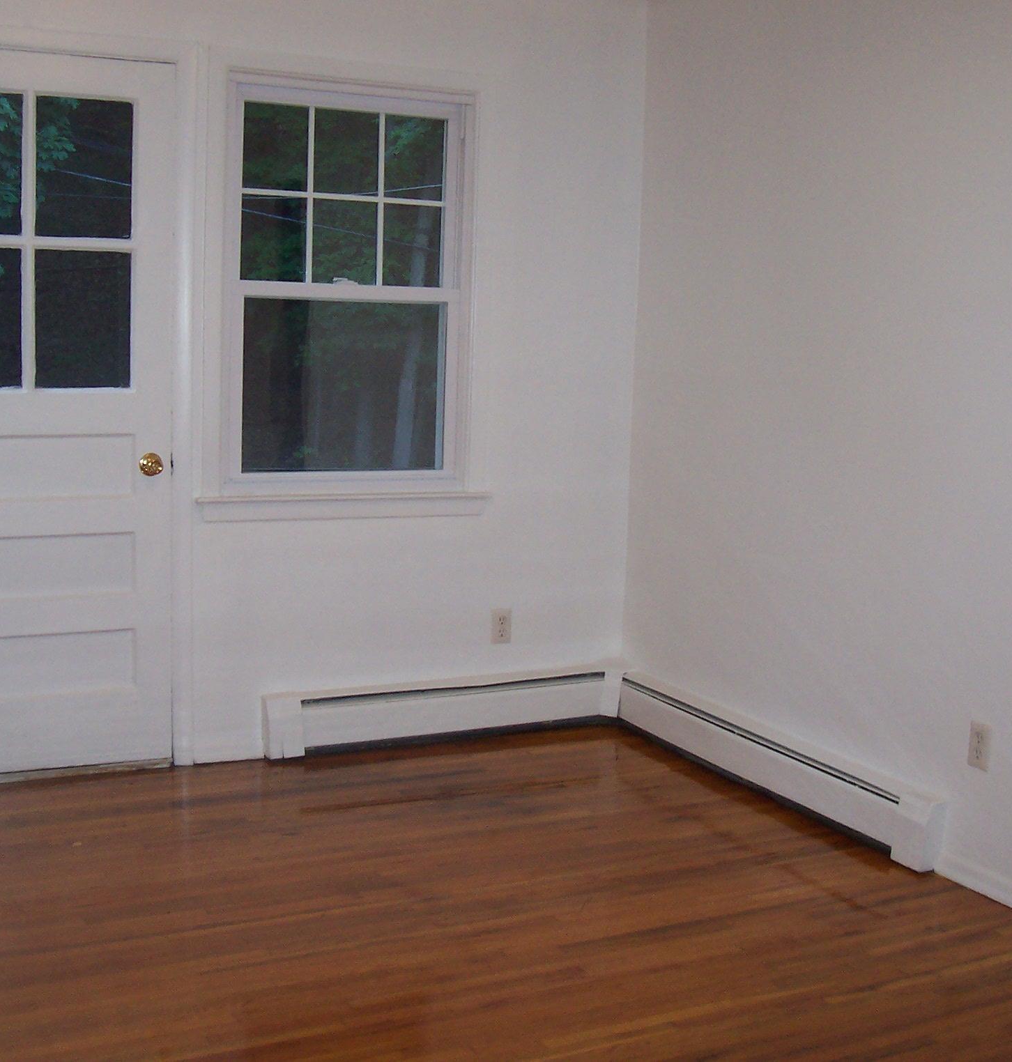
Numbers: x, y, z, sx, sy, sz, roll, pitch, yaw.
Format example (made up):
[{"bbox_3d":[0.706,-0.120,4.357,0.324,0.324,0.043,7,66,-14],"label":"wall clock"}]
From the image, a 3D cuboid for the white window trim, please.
[{"bbox_3d":[-0.474,-0.719,4.585,0.935,1.377,0.090,-2,9,-26],"label":"white window trim"}]

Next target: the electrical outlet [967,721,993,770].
[{"bbox_3d":[1.155,0.527,3.706,0.010,0.114,0.070,-2,9,-26],"label":"electrical outlet"}]

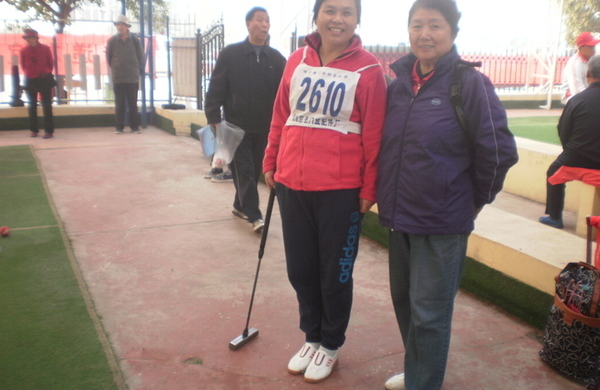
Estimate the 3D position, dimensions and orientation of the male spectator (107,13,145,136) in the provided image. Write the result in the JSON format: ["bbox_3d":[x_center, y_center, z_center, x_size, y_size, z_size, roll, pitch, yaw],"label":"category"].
[{"bbox_3d":[-2.741,-1.880,9.809,0.560,1.770,0.360,0,13,-8],"label":"male spectator"}]

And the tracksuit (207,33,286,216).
[{"bbox_3d":[-0.390,-0.516,4.864,0.610,1.360,0.460,-4,14,-22],"label":"tracksuit"}]

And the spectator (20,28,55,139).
[{"bbox_3d":[-3.814,-1.625,9.087,0.490,1.540,0.340,-1,13,-13],"label":"spectator"}]

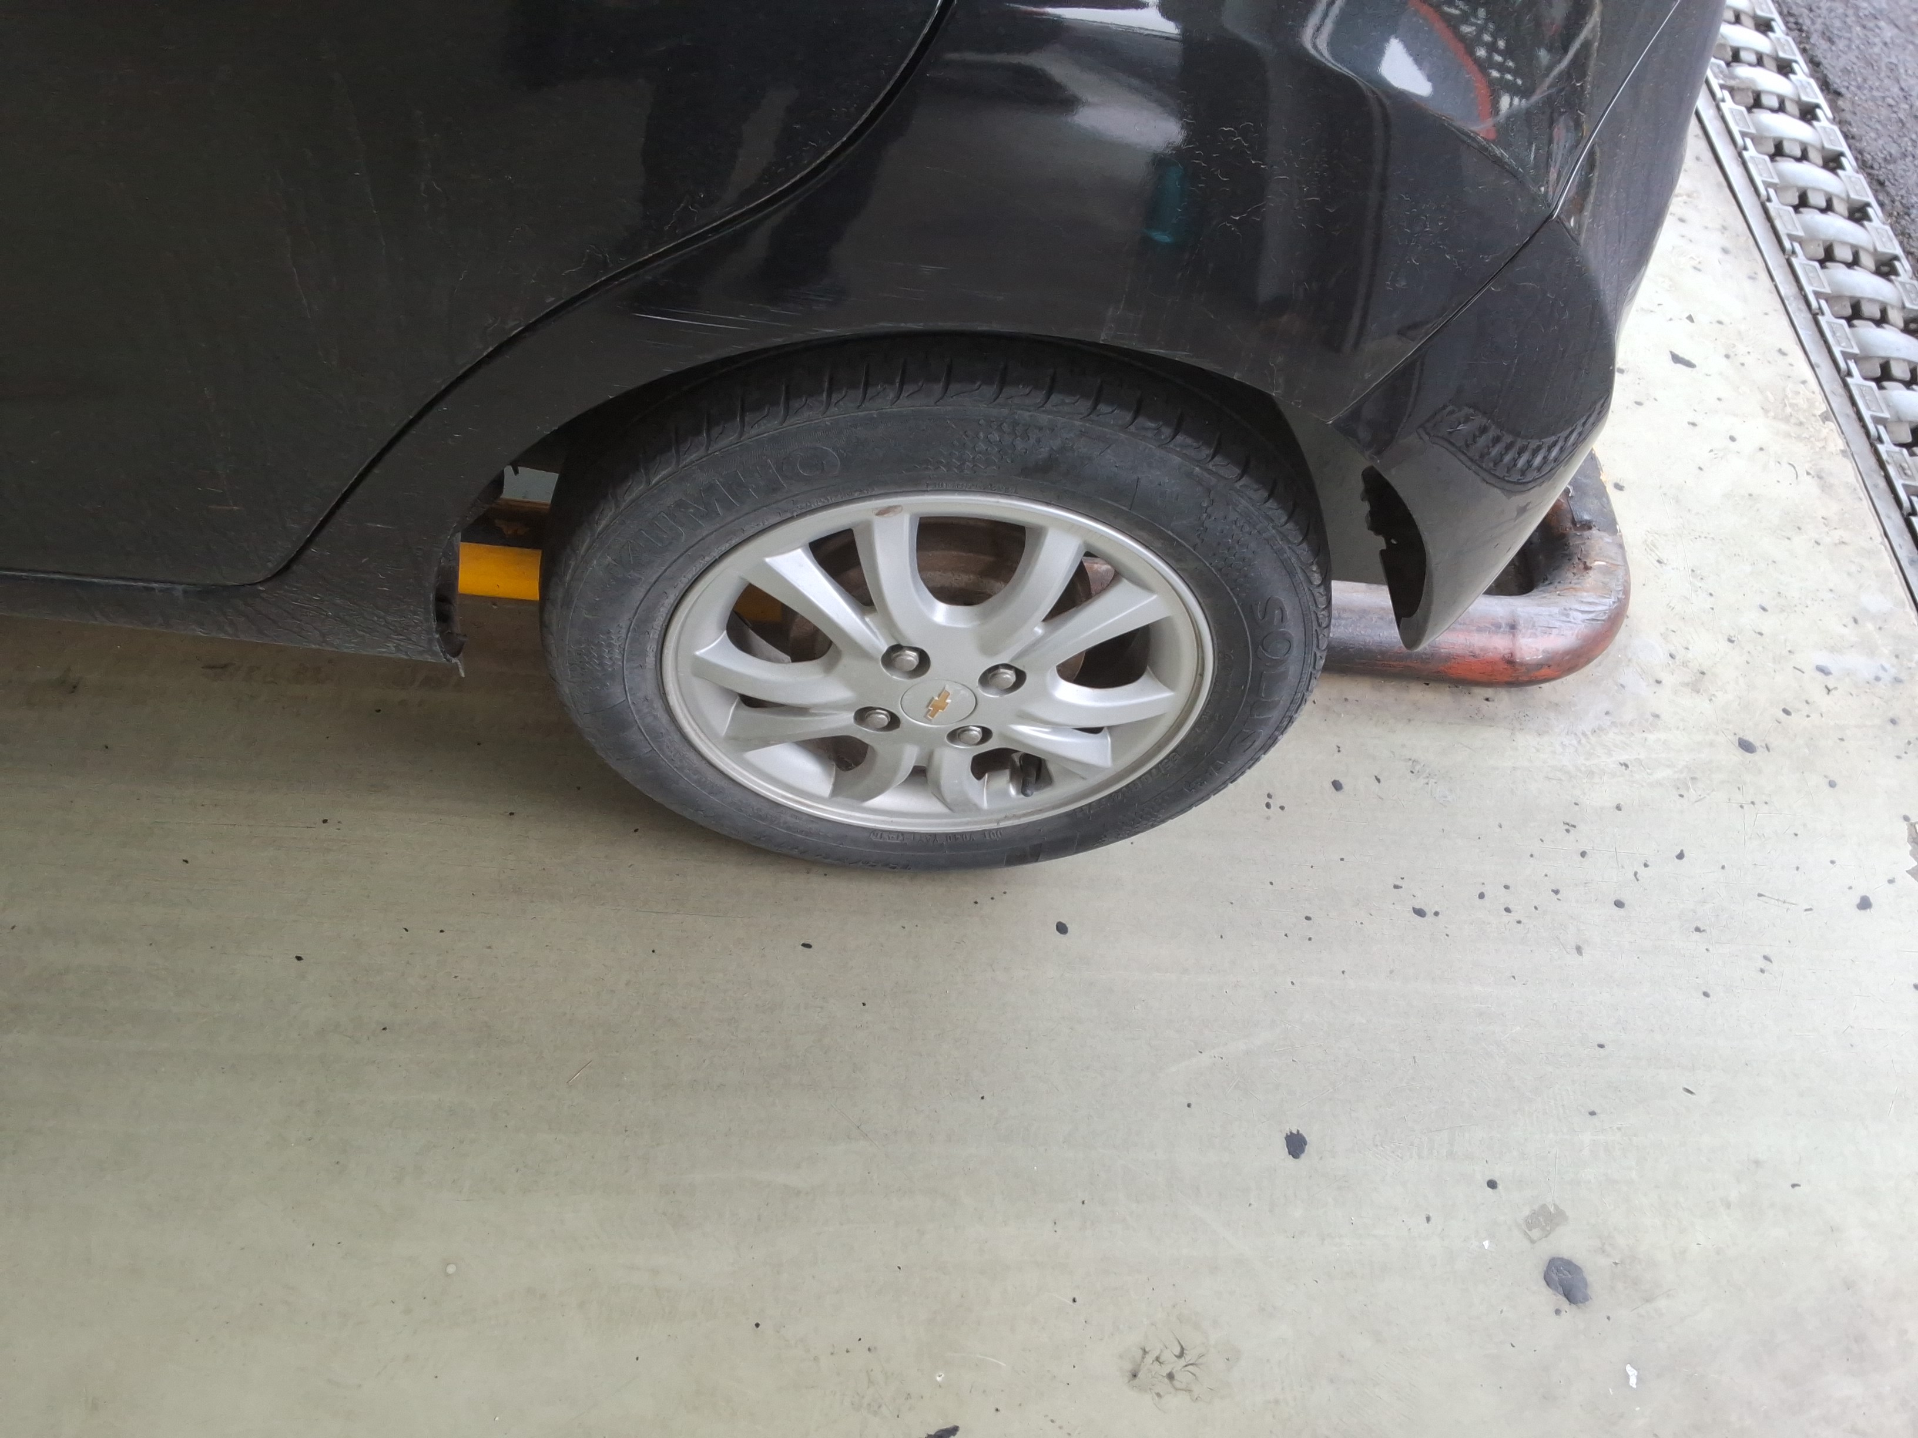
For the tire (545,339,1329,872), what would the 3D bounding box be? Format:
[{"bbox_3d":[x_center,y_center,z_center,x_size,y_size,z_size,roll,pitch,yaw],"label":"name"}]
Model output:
[{"bbox_3d":[-0.015,-0.077,1.151,0.570,0.564,0.162,4,53,-7],"label":"tire"}]

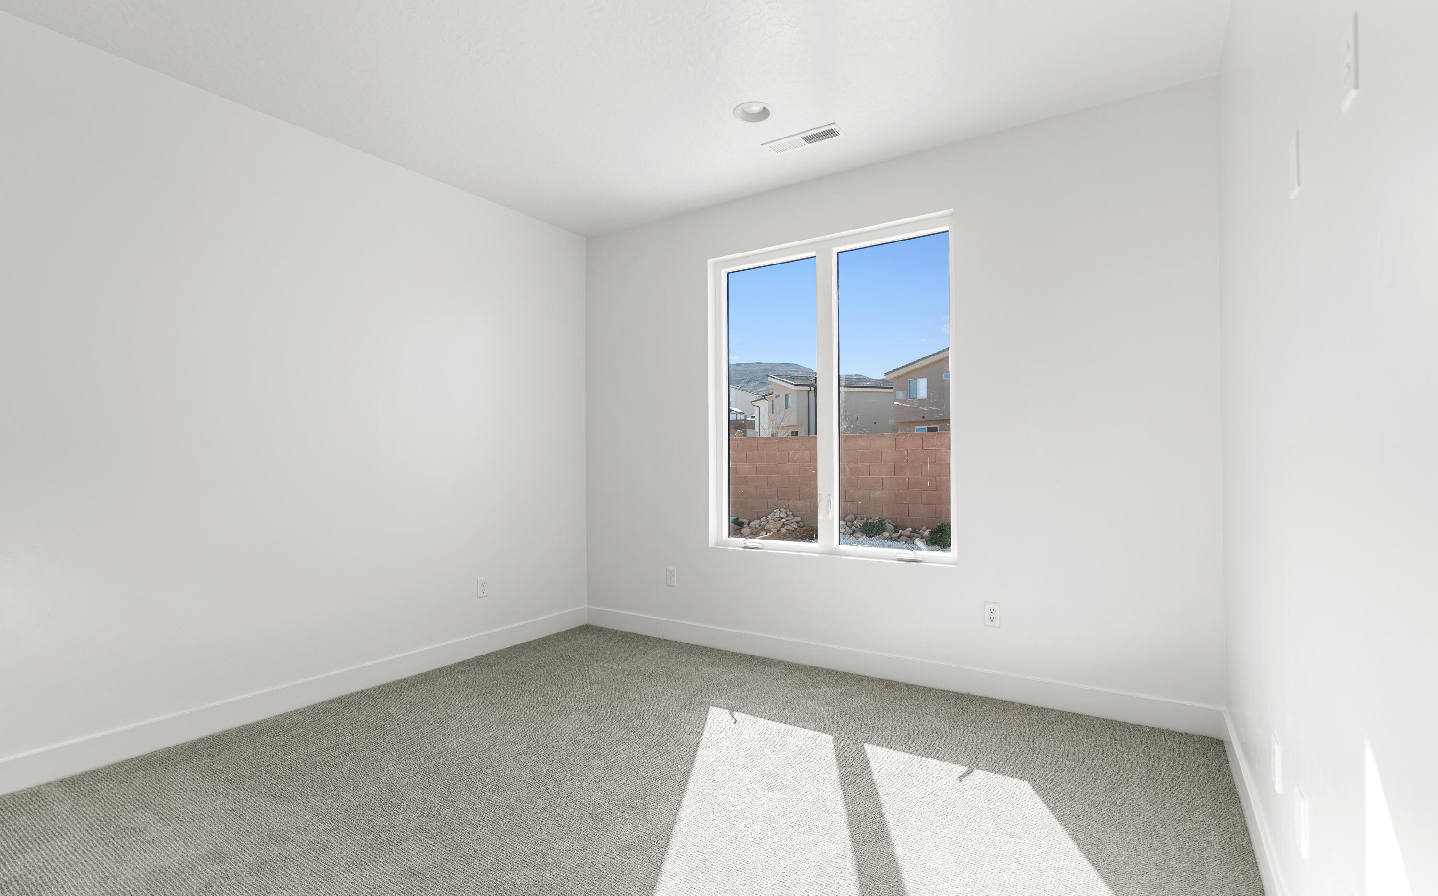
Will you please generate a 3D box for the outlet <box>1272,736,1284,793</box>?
[{"bbox_3d":[1.367,0.772,1.569,0.008,0.117,0.071,-1,-1,33],"label":"outlet"}]

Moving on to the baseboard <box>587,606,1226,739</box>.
[{"bbox_3d":[0.546,1.142,3.515,3.540,0.128,0.017,-1,-1,33],"label":"baseboard"}]

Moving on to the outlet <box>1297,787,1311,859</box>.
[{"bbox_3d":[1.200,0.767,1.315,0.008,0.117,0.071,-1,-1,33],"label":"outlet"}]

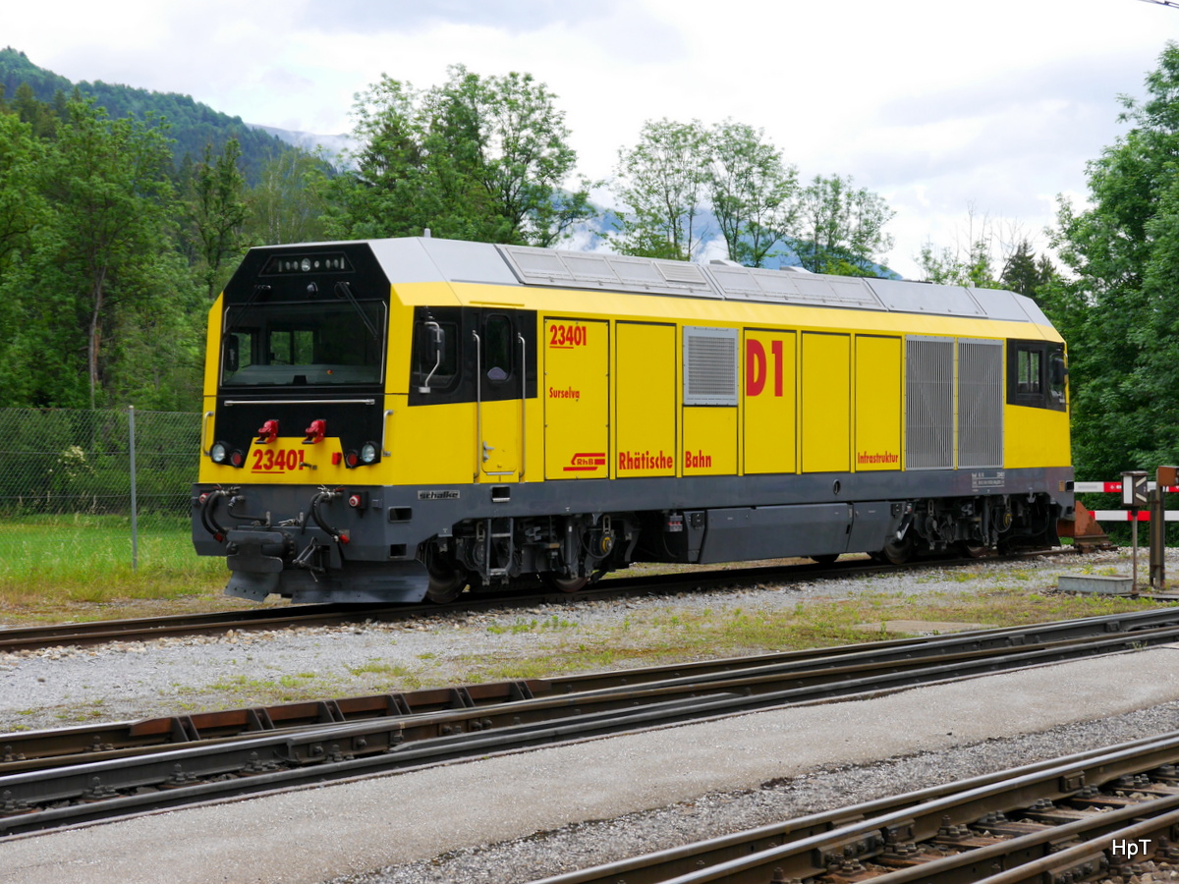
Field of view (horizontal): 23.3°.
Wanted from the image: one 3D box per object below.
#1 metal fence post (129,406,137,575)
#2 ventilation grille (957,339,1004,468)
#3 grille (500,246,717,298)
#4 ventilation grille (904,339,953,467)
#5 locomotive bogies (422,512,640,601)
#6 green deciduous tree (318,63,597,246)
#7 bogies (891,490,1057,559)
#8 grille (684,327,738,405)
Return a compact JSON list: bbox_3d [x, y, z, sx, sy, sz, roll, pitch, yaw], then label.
[{"bbox_3d":[-5.544,0.592,34.800,0.056,2.070,0.056,-1,0,33],"label":"metal fence post"},{"bbox_3d":[5.331,-0.513,39.059,0.060,1.770,1.430,0,0,33],"label":"ventilation grille"},{"bbox_3d":[0.279,-1.871,32.028,0.070,0.530,4.050,-42,-22,26],"label":"grille"},{"bbox_3d":[4.485,-0.507,37.778,0.060,1.770,1.430,0,0,33],"label":"ventilation grille"},{"bbox_3d":[-1.343,1.204,31.329,2.100,0.980,3.500,0,0,33],"label":"locomotive bogies"},{"bbox_3d":[-3.576,-4.286,78.000,7.300,11.970,7.000,0,0,-3],"label":"green deciduous tree"},{"bbox_3d":[4.442,1.160,40.092,2.100,0.980,3.500,0,0,33],"label":"bogies"},{"bbox_3d":[1.399,-0.871,33.085,0.060,0.900,1.220,0,0,33],"label":"grille"}]

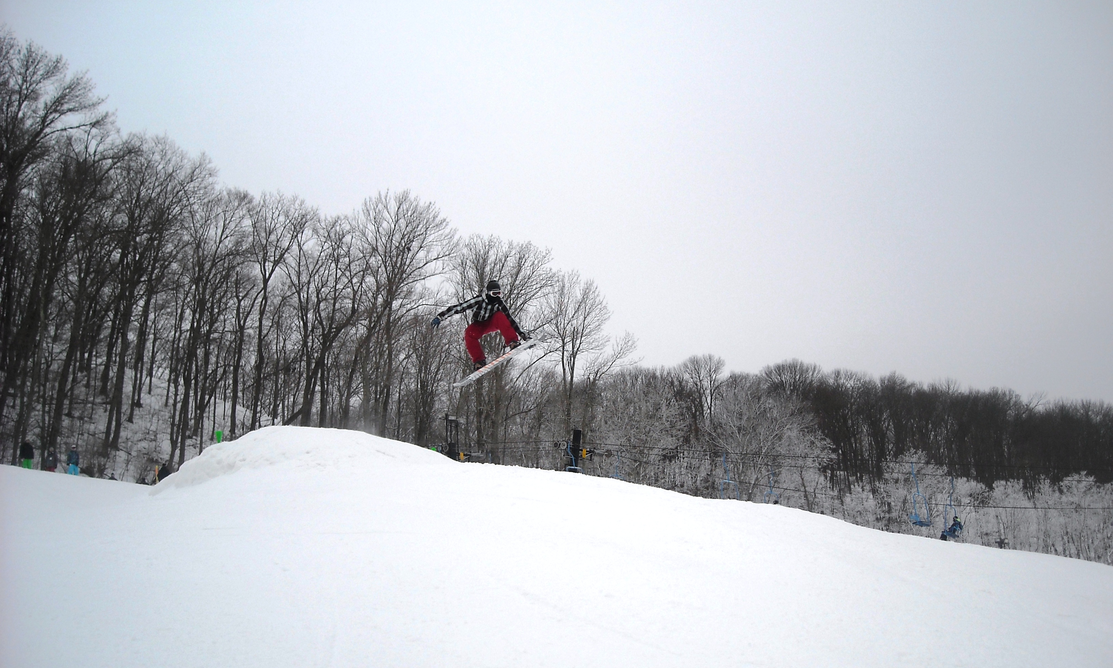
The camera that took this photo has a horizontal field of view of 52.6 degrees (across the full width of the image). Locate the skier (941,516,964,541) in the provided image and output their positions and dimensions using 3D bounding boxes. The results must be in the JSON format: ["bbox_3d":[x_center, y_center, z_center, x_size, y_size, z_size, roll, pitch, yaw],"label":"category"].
[{"bbox_3d":[18.633,9.235,53.000,0.950,1.300,0.600,-4,-7,31],"label":"skier"}]

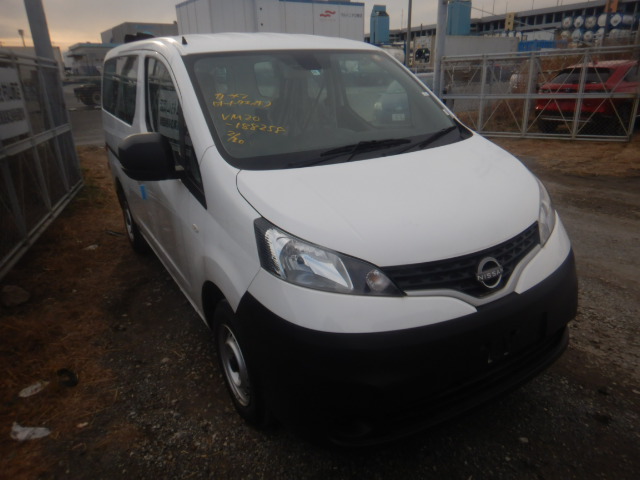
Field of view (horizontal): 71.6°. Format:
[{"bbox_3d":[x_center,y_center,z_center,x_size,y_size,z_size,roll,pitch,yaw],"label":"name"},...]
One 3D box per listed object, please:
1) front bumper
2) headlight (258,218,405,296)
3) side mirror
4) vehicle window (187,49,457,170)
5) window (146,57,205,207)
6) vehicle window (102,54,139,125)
[{"bbox_3d":[0.549,0.370,1.868,1.660,0.560,0.560,-14,23,-28],"label":"front bumper"},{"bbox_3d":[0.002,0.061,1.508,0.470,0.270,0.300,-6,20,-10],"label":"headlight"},{"bbox_3d":[-0.749,-0.359,1.929,0.230,0.200,0.150,-14,23,-28],"label":"side mirror"},{"bbox_3d":[0.085,-0.707,2.210,1.300,0.140,0.930,-14,54,-28],"label":"vehicle window"},{"bbox_3d":[-0.734,-0.583,2.159,0.100,0.630,1.130,-5,18,-31],"label":"window"},{"bbox_3d":[-1.456,-1.084,3.220,0.070,0.430,1.020,-5,18,-31],"label":"vehicle window"}]

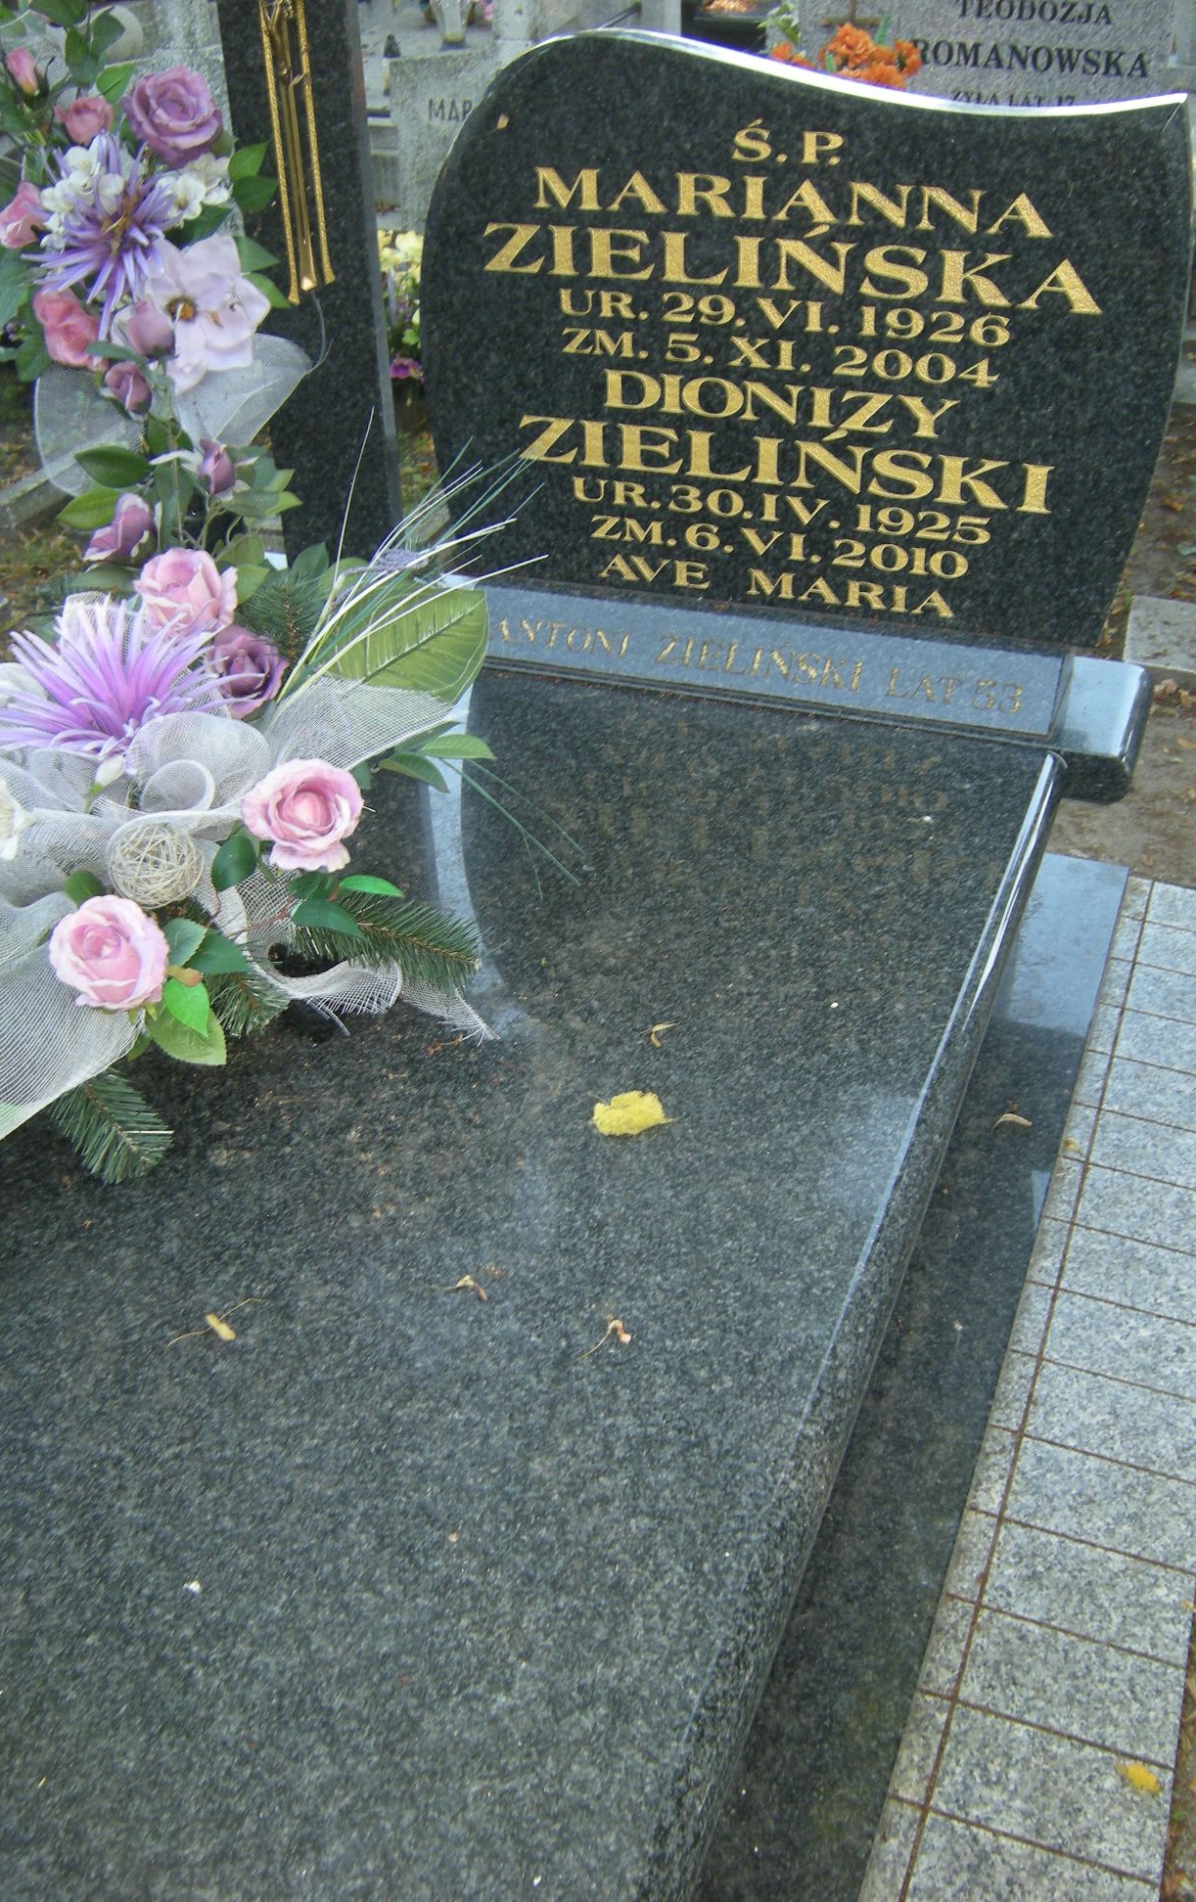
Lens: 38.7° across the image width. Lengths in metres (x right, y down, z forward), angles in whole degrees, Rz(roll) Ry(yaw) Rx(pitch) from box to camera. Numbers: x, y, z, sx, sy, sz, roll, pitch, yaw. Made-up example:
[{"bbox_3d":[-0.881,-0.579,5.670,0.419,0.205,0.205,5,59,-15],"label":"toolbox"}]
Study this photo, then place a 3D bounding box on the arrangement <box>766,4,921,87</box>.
[{"bbox_3d":[0.642,-2.320,4.450,0.370,0.290,0.250,13,40,17],"label":"arrangement"}]

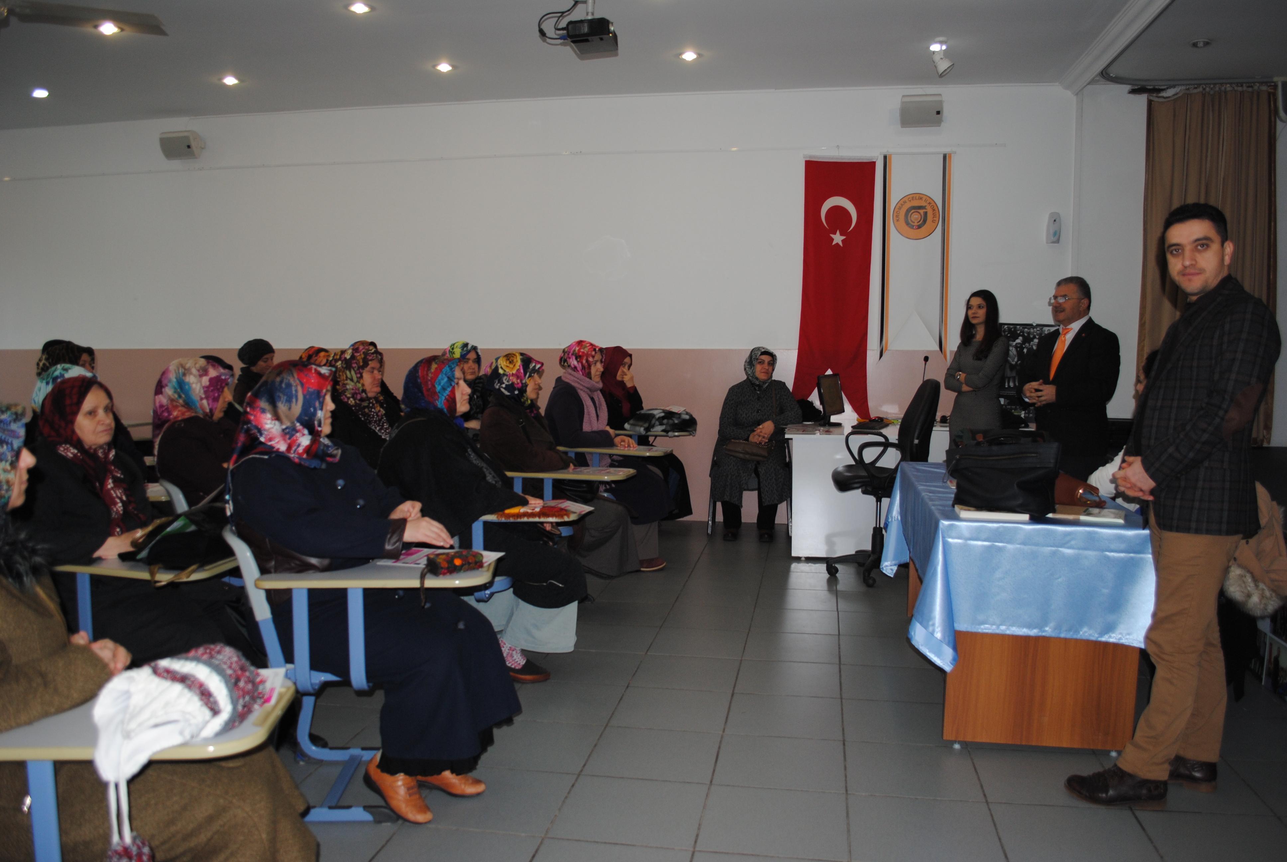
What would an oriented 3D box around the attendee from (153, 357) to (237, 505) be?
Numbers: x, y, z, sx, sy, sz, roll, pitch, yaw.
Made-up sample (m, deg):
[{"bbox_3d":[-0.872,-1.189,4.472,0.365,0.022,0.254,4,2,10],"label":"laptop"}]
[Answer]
[{"bbox_3d":[-1.457,0.336,3.703,0.780,1.220,0.540,1,5,6],"label":"attendee"}]

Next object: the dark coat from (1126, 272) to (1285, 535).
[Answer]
[{"bbox_3d":[1.525,-0.068,2.656,0.340,0.710,0.480,0,5,0],"label":"dark coat"}]

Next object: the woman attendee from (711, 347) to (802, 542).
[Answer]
[{"bbox_3d":[0.792,0.071,6.776,0.600,1.300,0.720,1,5,12],"label":"woman attendee"}]

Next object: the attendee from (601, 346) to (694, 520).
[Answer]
[{"bbox_3d":[-0.029,0.084,6.556,0.760,1.310,0.520,2,5,22],"label":"attendee"}]

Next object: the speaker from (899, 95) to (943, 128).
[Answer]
[{"bbox_3d":[1.910,-2.197,6.652,0.285,0.205,0.190,0,19,8],"label":"speaker"}]

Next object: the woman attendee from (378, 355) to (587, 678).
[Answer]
[{"bbox_3d":[-0.647,0.340,3.763,0.850,1.270,0.560,0,5,3],"label":"woman attendee"}]

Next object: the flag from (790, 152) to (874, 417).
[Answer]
[{"bbox_3d":[1.371,-1.042,6.956,0.600,1.870,0.050,1,5,8],"label":"flag"}]

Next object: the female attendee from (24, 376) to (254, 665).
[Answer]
[{"bbox_3d":[-1.516,0.424,2.887,0.800,1.190,0.550,2,5,14],"label":"female attendee"}]

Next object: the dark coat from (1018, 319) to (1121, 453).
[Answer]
[{"bbox_3d":[2.148,-0.231,4.892,0.350,0.740,0.530,-3,6,-28],"label":"dark coat"}]

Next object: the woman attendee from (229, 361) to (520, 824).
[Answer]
[{"bbox_3d":[-0.777,0.424,2.754,0.860,1.230,0.560,1,5,2],"label":"woman attendee"}]

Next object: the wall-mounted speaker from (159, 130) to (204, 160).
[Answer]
[{"bbox_3d":[-3.590,-2.215,7.518,0.280,0.200,0.170,1,22,10],"label":"wall-mounted speaker"}]

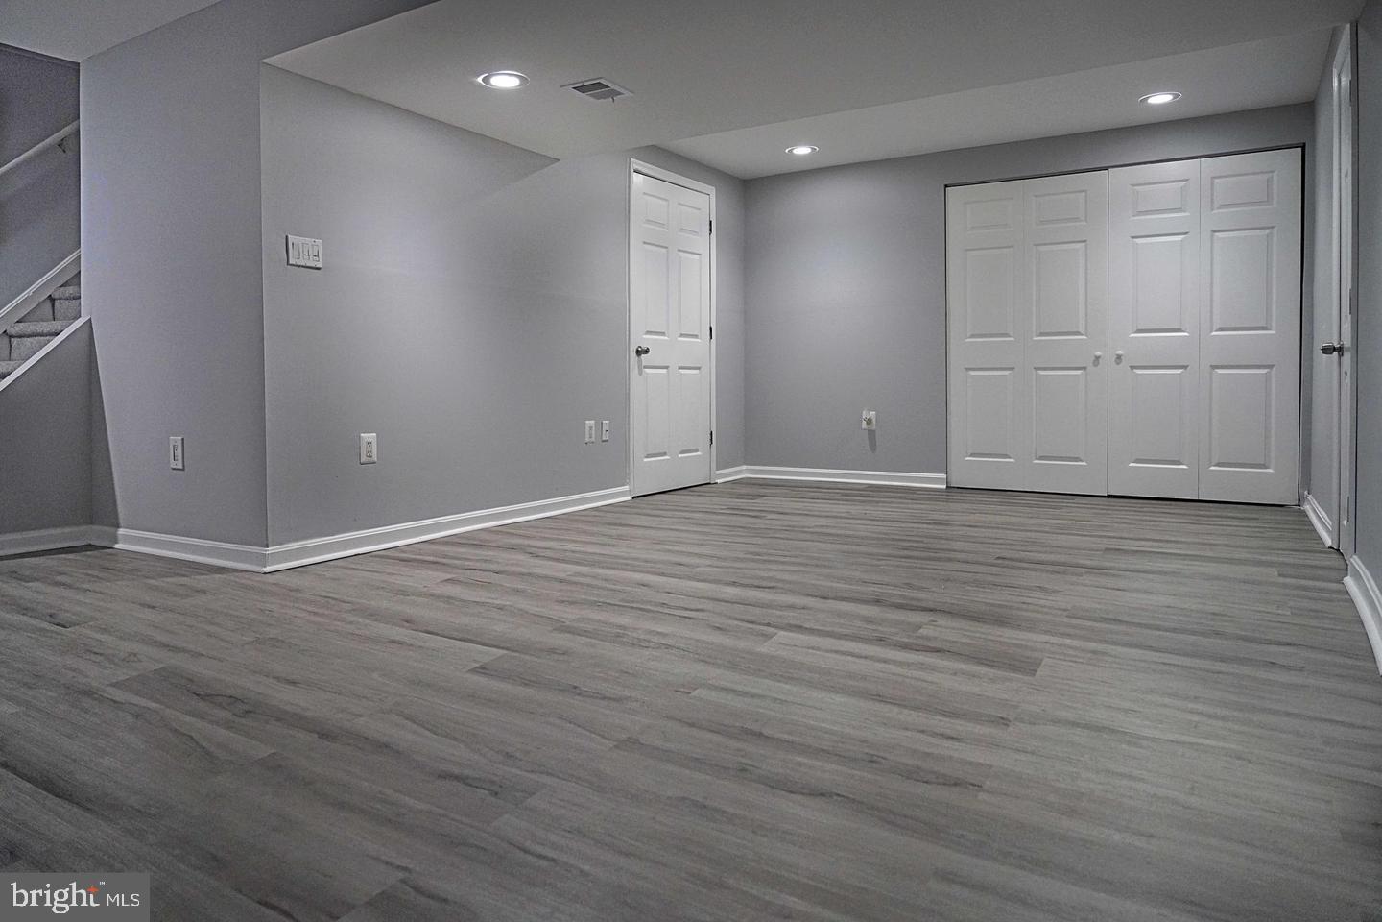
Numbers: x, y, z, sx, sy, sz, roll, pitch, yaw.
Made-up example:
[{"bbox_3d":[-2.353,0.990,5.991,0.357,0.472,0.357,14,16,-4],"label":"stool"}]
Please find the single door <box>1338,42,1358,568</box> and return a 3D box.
[{"bbox_3d":[2.528,-0.597,3.550,0.050,2.000,0.760,2,5,32],"label":"single door"}]

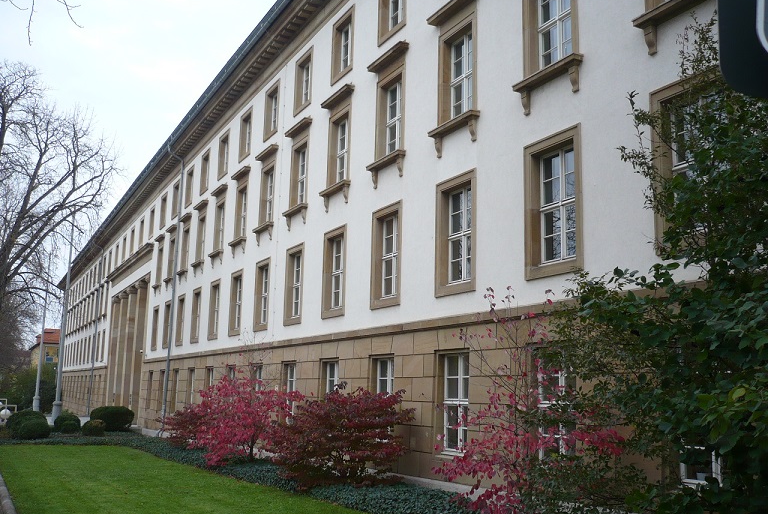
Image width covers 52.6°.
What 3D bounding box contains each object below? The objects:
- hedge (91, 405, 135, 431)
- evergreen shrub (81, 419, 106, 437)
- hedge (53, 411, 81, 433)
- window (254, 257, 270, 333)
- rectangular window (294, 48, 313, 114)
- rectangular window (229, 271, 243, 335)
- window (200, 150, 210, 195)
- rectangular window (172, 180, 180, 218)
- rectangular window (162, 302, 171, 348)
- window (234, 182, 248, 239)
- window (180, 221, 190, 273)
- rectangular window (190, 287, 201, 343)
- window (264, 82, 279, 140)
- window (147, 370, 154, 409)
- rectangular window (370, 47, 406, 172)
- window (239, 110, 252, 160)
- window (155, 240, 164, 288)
[{"bbox_3d":[-14.335,8.554,41.000,2.300,1.450,2.100,6,-11,-27],"label":"hedge"},{"bbox_3d":[-15.152,8.945,40.500,1.304,0.887,1.300,5,-11,-20],"label":"evergreen shrub"},{"bbox_3d":[-15.333,8.017,37.500,1.350,1.150,1.400,6,-11,-27],"label":"hedge"},{"bbox_3d":[-4.488,1.453,29.310,0.280,2.689,1.662,6,-11,-27],"label":"window"},{"bbox_3d":[-2.772,-6.204,27.620,0.280,2.065,1.631,6,-11,-27],"label":"rectangular window"},{"bbox_3d":[-6.033,1.936,32.263,0.280,2.689,1.662,6,-11,-27],"label":"rectangular window"},{"bbox_3d":[-8.832,-4.197,39.123,0.300,2.089,1.637,6,-11,-27],"label":"window"},{"bbox_3d":[-12.042,-3.305,45.338,0.280,2.065,1.631,6,-11,-27],"label":"rectangular window"},{"bbox_3d":[-12.756,4.051,46.091,0.278,2.800,1.739,6,-11,-27],"label":"rectangular window"},{"bbox_3d":[-5.848,-1.847,32.674,0.300,2.412,1.637,6,-11,-27],"label":"window"},{"bbox_3d":[-11.158,-0.571,43.662,0.509,3.283,2.045,6,-11,-27],"label":"window"},{"bbox_3d":[-9.123,2.902,38.169,0.280,2.689,1.662,6,-11,-27],"label":"rectangular window"},{"bbox_3d":[-4.500,-5.966,31.951,0.259,2.220,1.694,6,-11,-27],"label":"window"},{"bbox_3d":[-13.888,8.014,46.466,0.280,2.364,1.362,6,-11,-27],"label":"window"},{"bbox_3d":[0.152,-4.102,22.025,0.509,3.283,2.045,6,-11,-27],"label":"rectangular window"},{"bbox_3d":[-6.116,-5.462,35.042,0.259,2.220,1.694,6,-11,-27],"label":"window"},{"bbox_3d":[-14.389,0.438,49.844,0.509,3.283,2.045,6,-11,-27],"label":"window"}]

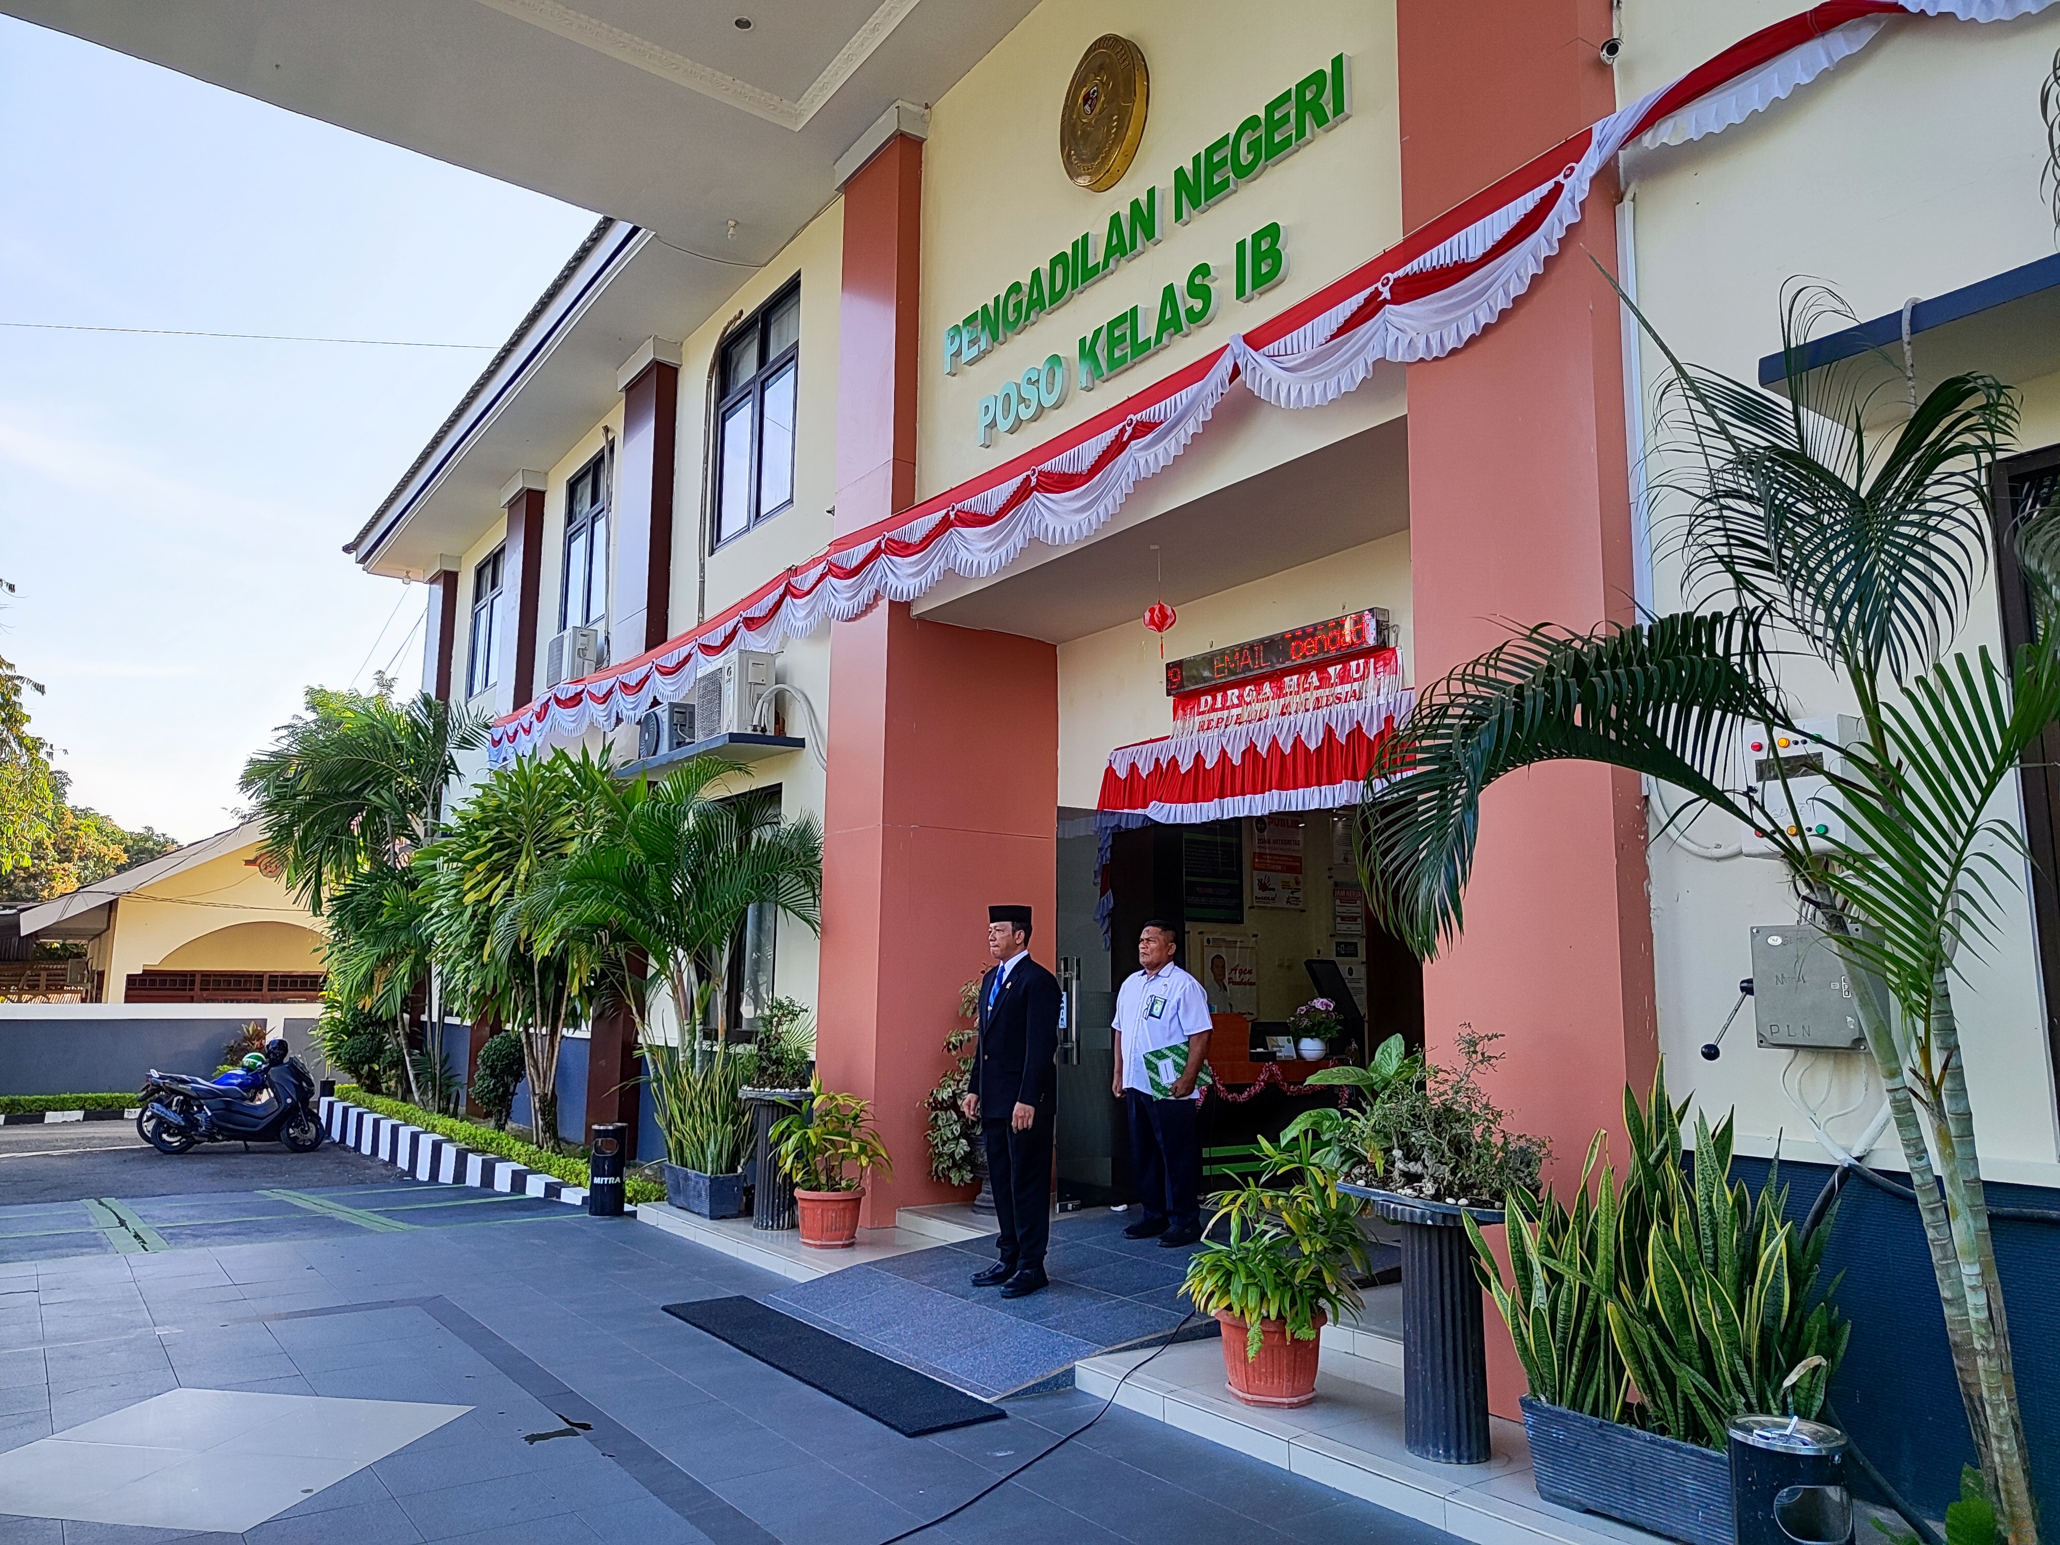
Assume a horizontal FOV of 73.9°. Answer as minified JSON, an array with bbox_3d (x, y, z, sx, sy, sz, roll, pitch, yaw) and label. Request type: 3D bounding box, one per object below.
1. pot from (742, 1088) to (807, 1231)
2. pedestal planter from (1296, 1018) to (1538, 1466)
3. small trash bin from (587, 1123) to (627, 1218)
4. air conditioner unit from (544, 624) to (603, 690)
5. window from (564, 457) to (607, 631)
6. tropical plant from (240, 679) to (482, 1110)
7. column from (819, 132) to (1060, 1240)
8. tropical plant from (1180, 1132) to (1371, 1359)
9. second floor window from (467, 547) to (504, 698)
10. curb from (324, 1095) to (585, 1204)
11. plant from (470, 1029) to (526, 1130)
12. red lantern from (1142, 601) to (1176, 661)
[{"bbox_3d":[-1.523,2.345,8.349,0.450,0.813,0.450,1,-9,0],"label":"pot"},{"bbox_3d":[1.282,1.516,4.473,0.600,1.290,0.730,7,-11,-36],"label":"pedestal planter"},{"bbox_3d":[-2.811,2.644,9.122,0.250,0.600,0.250,3,-9,-16],"label":"small trash bin"},{"bbox_3d":[-4.618,-1.114,13.792,0.290,0.550,0.800,7,-11,-36],"label":"air conditioner unit"},{"bbox_3d":[-4.815,-2.459,14.912,0.140,2.000,1.600,7,-11,-36],"label":"window"},{"bbox_3d":[-7.621,1.425,15.330,2.600,4.800,2.700,7,-11,-36],"label":"tropical plant"},{"bbox_3d":[-0.603,-0.745,9.491,1.300,7.250,0.790,7,-11,-36],"label":"column"},{"bbox_3d":[0.896,1.722,4.985,0.610,0.770,0.610,1,-9,0],"label":"tropical plant"},{"bbox_3d":[-6.779,-1.903,17.200,0.100,1.814,1.515,7,-11,-36],"label":"second floor window"},{"bbox_3d":[-6.048,3.841,13.753,0.190,0.390,10.700,7,-11,-36],"label":"curb"},{"bbox_3d":[-5.316,3.105,13.692,0.550,1.000,0.550,7,-11,-36],"label":"plant"},{"bbox_3d":[0.670,-0.736,7.035,0.175,0.300,0.175,1,-9,0],"label":"red lantern"}]

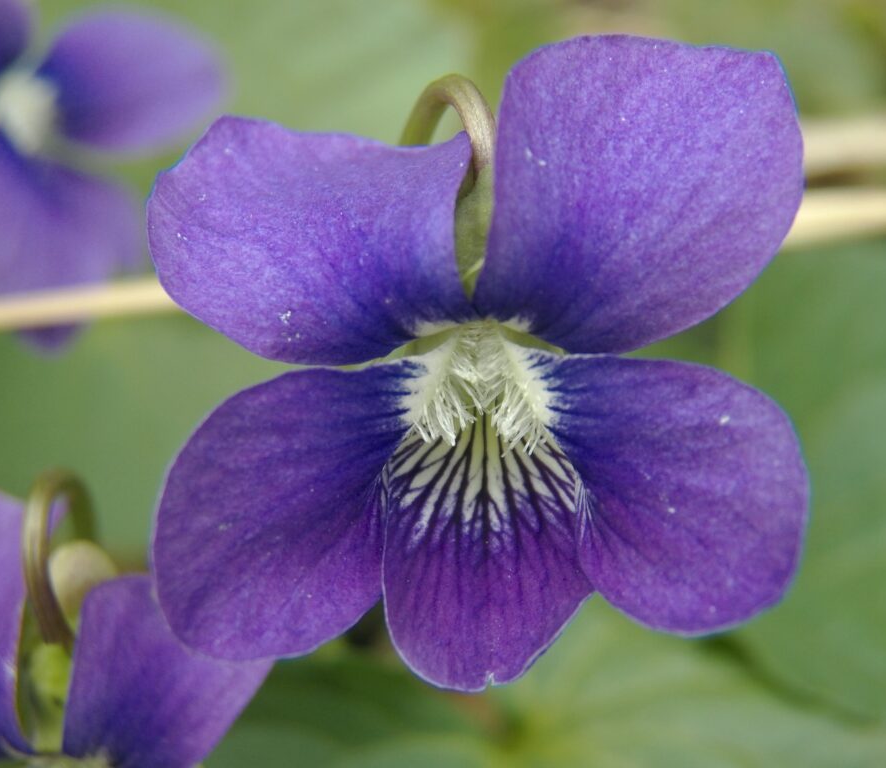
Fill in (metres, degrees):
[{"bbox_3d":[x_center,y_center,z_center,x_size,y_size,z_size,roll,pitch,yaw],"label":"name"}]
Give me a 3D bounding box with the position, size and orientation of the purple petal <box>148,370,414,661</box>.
[{"bbox_3d":[-0.007,0.005,0.105,0.011,0.012,0.004,0,0,3],"label":"purple petal"}]

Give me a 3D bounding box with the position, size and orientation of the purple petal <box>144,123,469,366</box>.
[{"bbox_3d":[-0.006,-0.006,0.106,0.014,0.010,0.005,0,-14,6],"label":"purple petal"}]

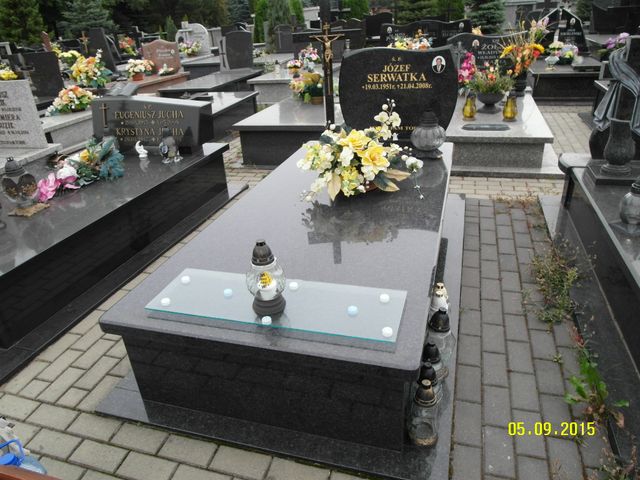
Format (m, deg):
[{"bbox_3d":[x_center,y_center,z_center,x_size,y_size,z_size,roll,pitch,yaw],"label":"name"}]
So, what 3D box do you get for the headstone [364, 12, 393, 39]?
[{"bbox_3d":[1.686,-6.032,12.568,0.750,0.700,0.130,5,28,17],"label":"headstone"}]

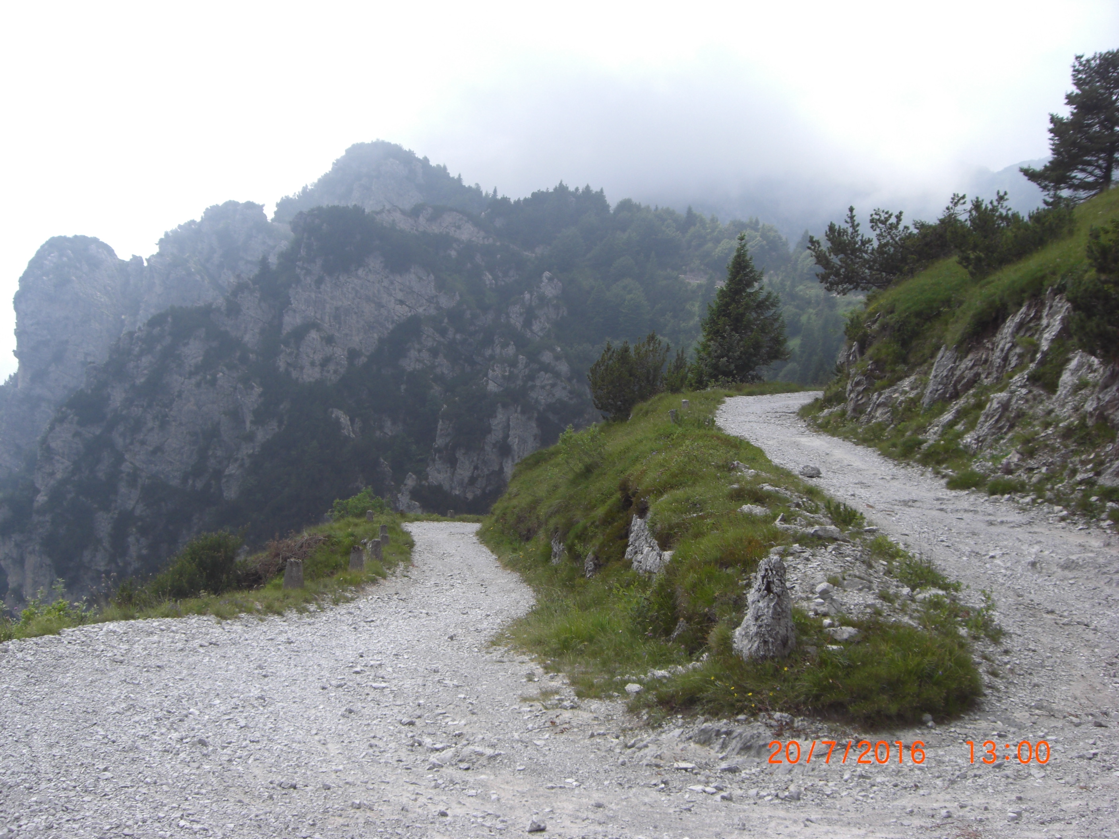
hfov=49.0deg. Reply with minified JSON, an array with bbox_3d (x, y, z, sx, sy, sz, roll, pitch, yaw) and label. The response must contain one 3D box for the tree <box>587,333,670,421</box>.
[{"bbox_3d":[2.200,-1.380,39.500,2.650,2.800,2.500,0,0,0],"label":"tree"}]

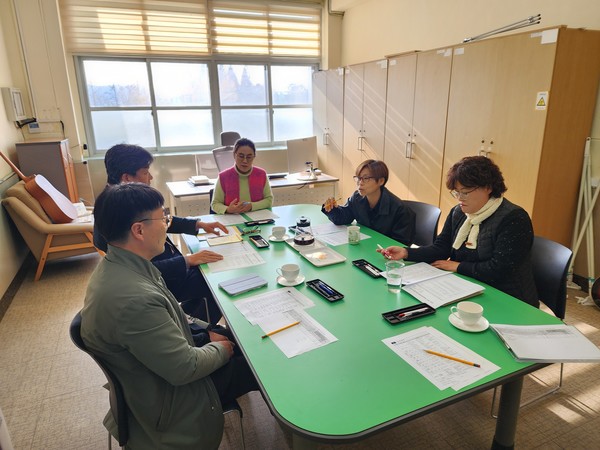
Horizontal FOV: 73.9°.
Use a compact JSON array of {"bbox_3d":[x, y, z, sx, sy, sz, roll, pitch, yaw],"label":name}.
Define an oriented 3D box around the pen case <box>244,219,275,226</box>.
[{"bbox_3d":[-0.289,-0.009,2.908,0.212,0.020,0.075,-8,18,-23],"label":"pen case"}]

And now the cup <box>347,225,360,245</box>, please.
[{"bbox_3d":[0.338,0.067,2.476,0.080,0.095,0.080,-1,16,0],"label":"cup"}]

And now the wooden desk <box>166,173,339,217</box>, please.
[{"bbox_3d":[-0.536,-0.135,4.627,1.815,0.735,0.800,-8,18,-24],"label":"wooden desk"}]

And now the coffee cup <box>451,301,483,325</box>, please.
[{"bbox_3d":[0.645,0.345,1.549,0.122,0.063,0.095,7,18,25],"label":"coffee cup"}]

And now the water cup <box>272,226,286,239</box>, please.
[{"bbox_3d":[-0.133,0.054,2.573,0.090,0.065,0.095,-1,16,0],"label":"water cup"}]

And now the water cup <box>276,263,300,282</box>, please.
[{"bbox_3d":[-0.054,0.240,1.930,0.112,0.065,0.088,-1,16,0],"label":"water cup"}]

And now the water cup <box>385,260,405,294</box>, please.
[{"bbox_3d":[0.436,0.243,1.816,0.087,0.128,0.087,-1,16,0],"label":"water cup"}]

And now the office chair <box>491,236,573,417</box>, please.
[{"bbox_3d":[1.131,0.506,2.265,0.605,0.810,0.520,-8,18,-23],"label":"office chair"}]

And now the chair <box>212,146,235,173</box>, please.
[{"bbox_3d":[-0.822,-0.536,5.122,0.640,1.260,0.640,-8,18,-23],"label":"chair"}]

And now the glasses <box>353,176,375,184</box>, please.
[{"bbox_3d":[0.432,-0.291,2.470,0.140,0.045,0.140,-14,14,-36],"label":"glasses"}]

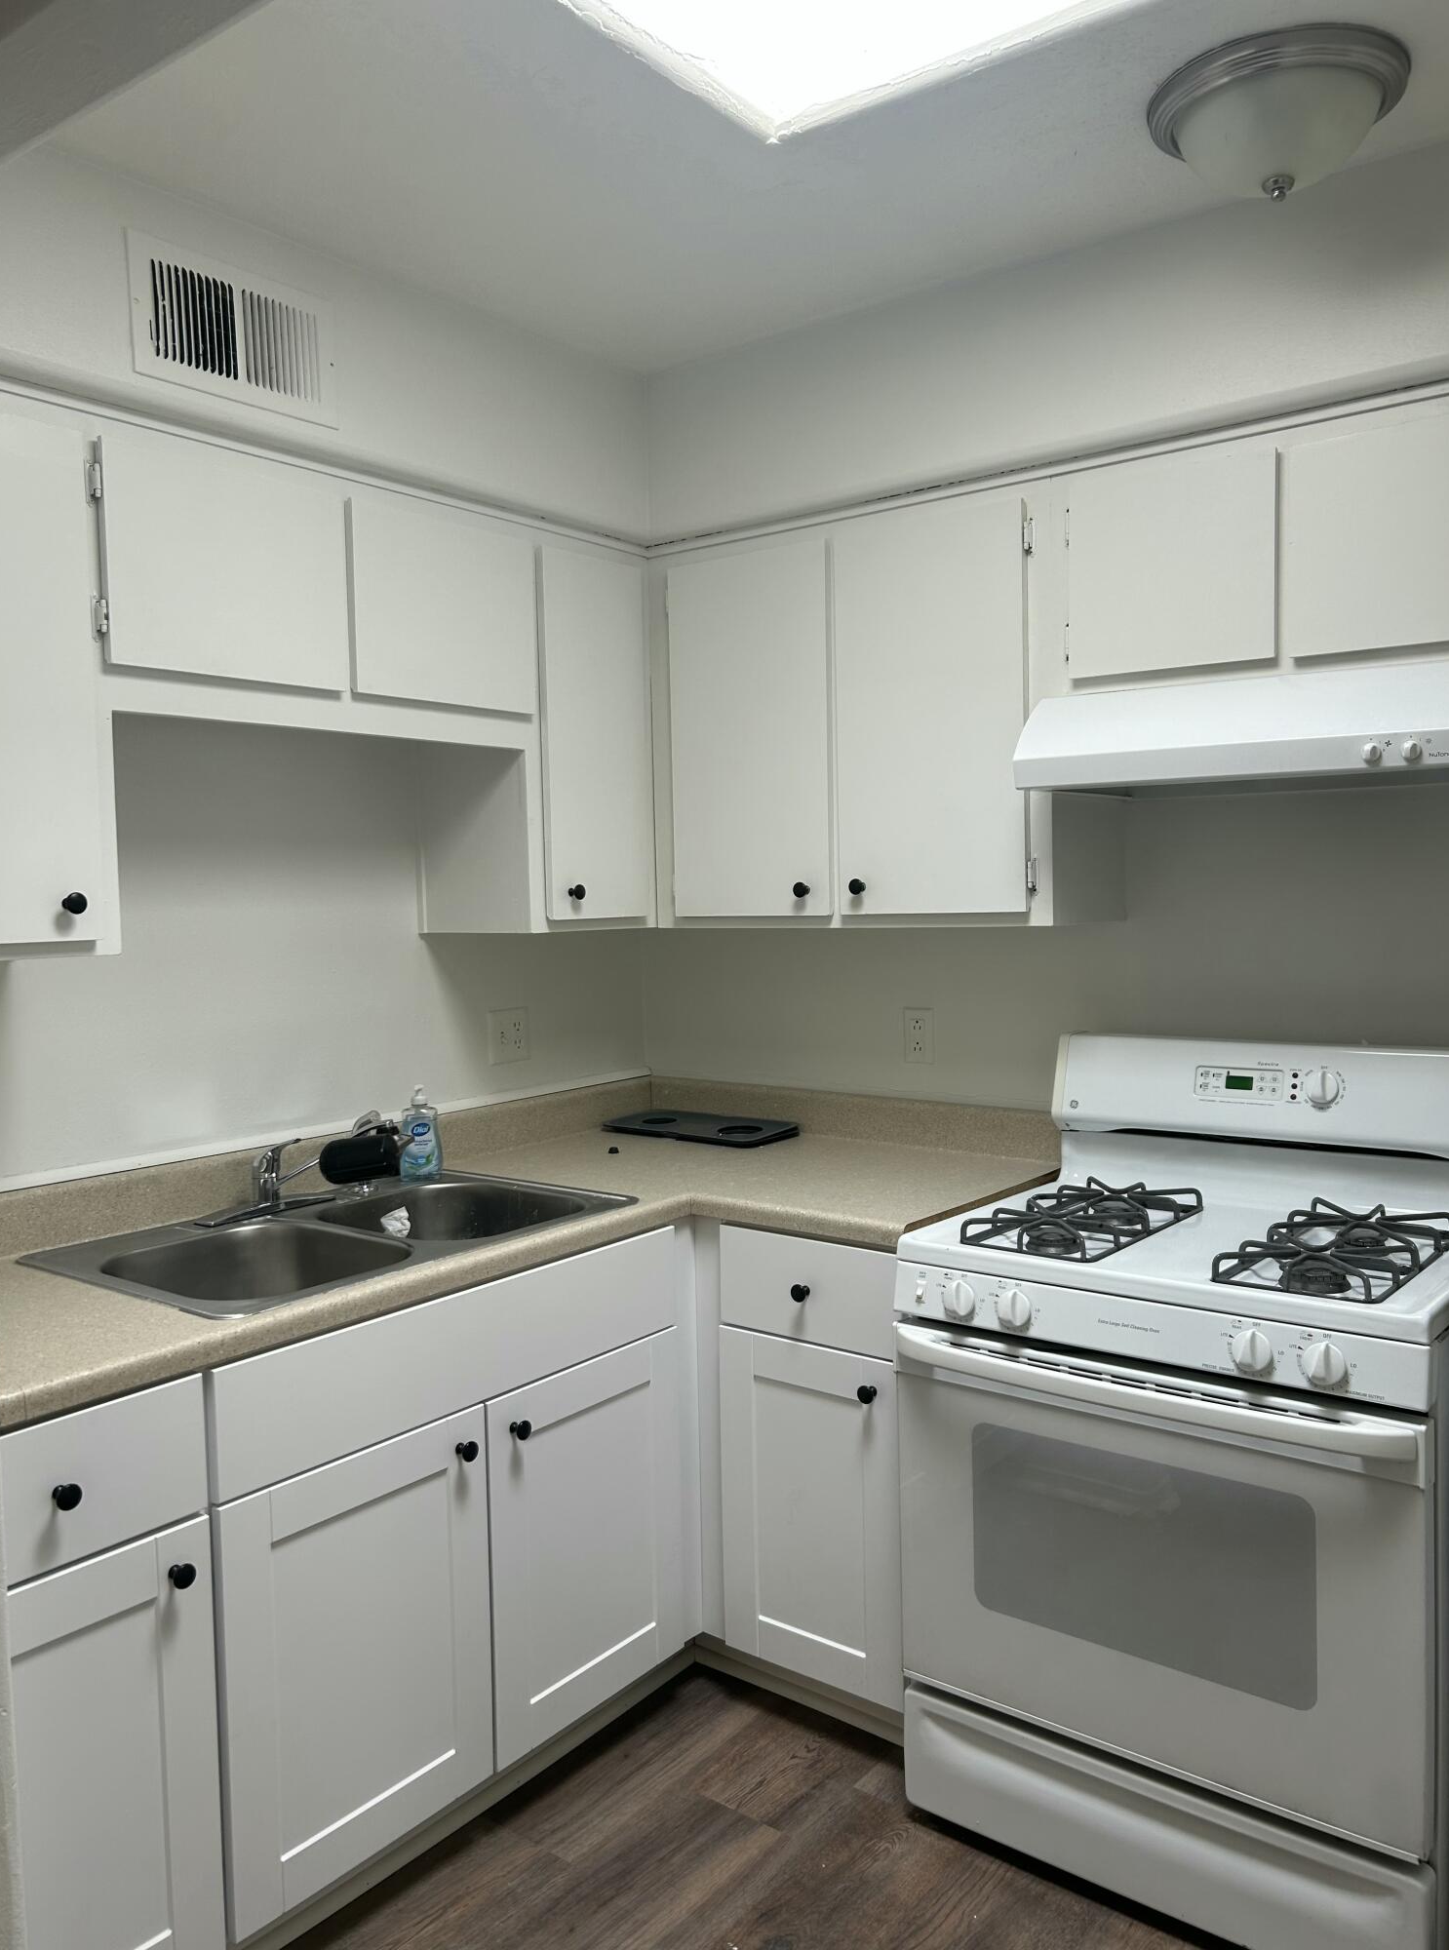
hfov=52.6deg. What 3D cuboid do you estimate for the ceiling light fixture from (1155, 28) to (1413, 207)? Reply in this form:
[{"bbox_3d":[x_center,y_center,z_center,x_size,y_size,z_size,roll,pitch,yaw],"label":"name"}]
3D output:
[{"bbox_3d":[0.722,-1.090,1.929,0.322,0.138,0.322,1,4,38],"label":"ceiling light fixture"}]

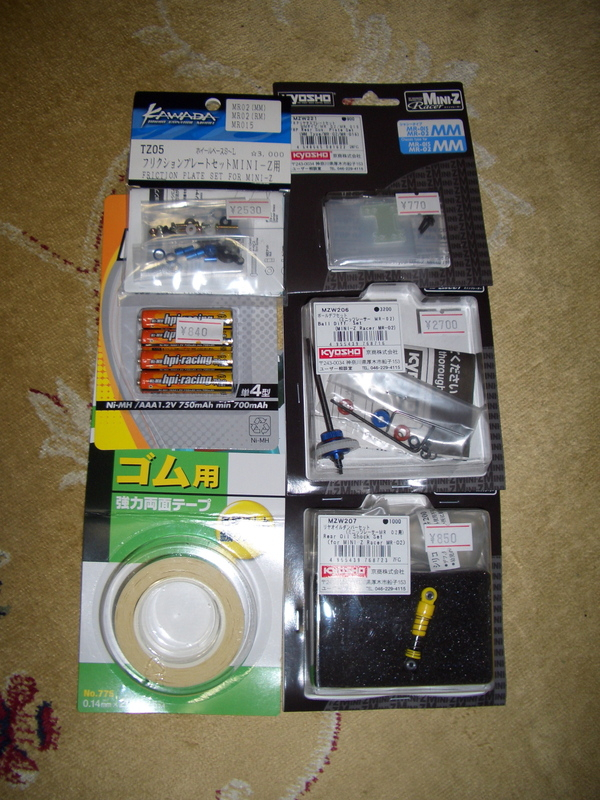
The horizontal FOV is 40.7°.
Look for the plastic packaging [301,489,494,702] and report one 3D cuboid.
[{"bbox_3d":[0.045,0.088,0.367,0.084,0.018,0.091,2,79,-5],"label":"plastic packaging"}]

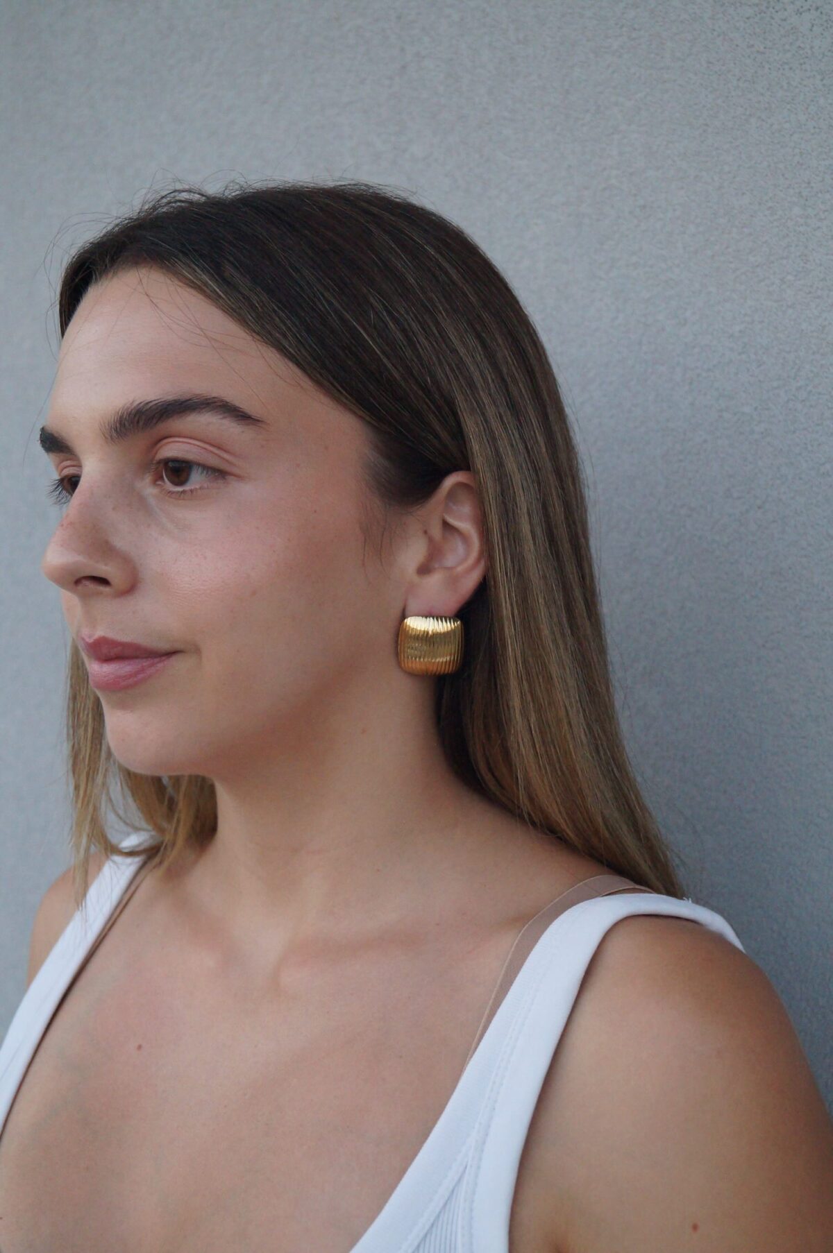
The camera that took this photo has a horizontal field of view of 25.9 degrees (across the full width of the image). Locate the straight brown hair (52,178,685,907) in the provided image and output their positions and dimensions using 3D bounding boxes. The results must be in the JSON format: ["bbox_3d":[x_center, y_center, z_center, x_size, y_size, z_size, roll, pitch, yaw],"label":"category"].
[{"bbox_3d":[-0.026,-0.034,0.765,0.228,0.302,0.190,0,0,-44],"label":"straight brown hair"}]

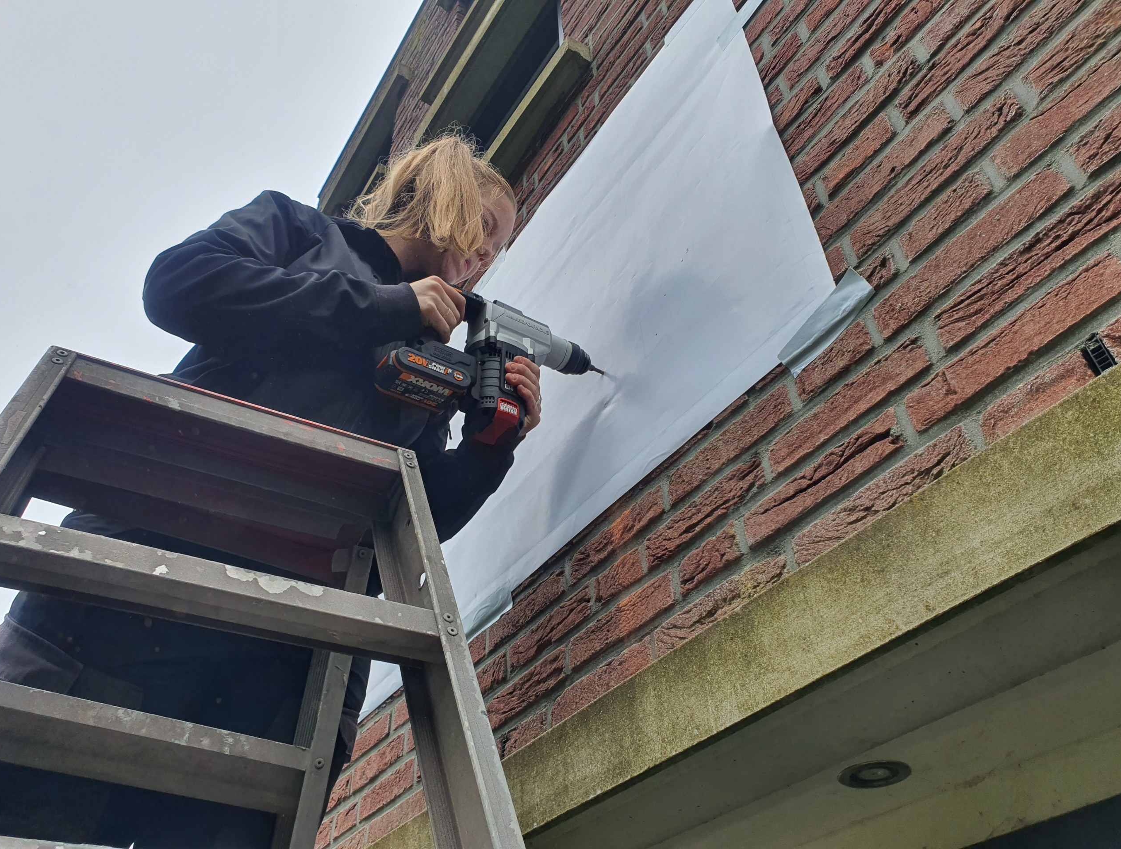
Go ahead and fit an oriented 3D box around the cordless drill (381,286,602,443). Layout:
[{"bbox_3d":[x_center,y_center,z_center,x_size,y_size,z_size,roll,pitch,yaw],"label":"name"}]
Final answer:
[{"bbox_3d":[-0.081,-0.075,1.171,0.353,0.228,0.085,21,-46,-26],"label":"cordless drill"}]

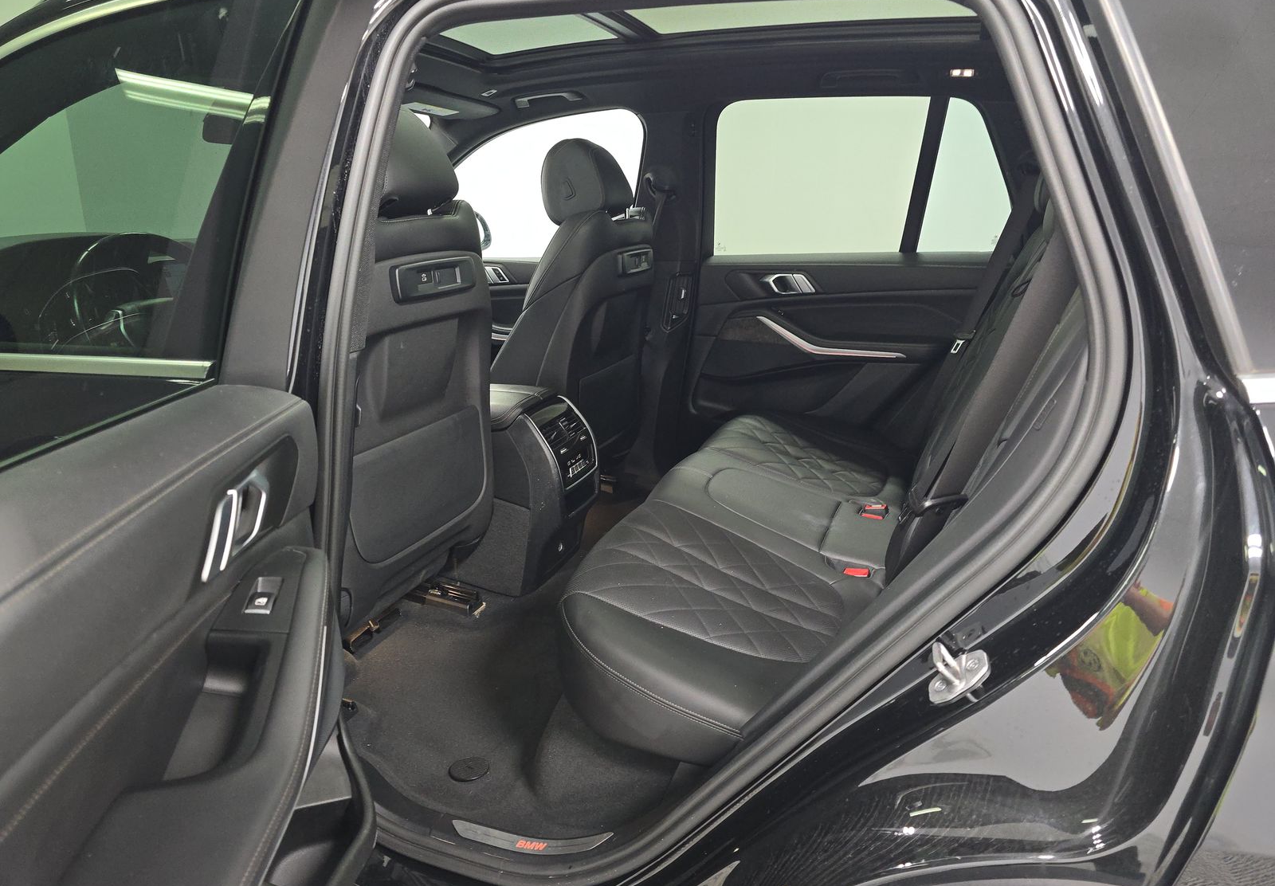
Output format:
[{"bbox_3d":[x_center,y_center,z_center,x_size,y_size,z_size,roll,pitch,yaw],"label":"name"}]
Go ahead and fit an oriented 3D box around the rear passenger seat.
[{"bbox_3d":[0.468,-0.117,1.572,0.815,0.800,1.420,4,15,17],"label":"rear passenger seat"}]

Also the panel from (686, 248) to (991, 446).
[{"bbox_3d":[0.552,-0.263,2.319,0.870,0.510,0.140,4,15,17],"label":"panel"}]

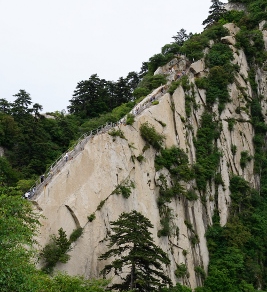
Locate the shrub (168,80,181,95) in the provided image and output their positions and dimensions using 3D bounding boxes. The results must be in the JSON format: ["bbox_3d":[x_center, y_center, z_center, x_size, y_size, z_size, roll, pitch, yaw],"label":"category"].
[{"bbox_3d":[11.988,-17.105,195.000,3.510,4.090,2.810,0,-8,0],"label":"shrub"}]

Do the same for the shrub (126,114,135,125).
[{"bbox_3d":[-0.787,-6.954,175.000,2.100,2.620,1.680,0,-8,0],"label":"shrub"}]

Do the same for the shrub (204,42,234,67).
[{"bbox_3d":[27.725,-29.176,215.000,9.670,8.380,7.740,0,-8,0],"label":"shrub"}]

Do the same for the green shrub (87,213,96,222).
[{"bbox_3d":[-8.502,14.474,135.000,2.020,2.020,1.620,0,-8,0],"label":"green shrub"}]

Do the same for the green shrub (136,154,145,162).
[{"bbox_3d":[1.700,3.036,162.000,1.940,1.940,1.550,0,-8,0],"label":"green shrub"}]

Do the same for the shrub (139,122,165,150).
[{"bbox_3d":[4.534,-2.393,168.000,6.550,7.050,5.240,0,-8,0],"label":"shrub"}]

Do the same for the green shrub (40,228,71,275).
[{"bbox_3d":[-14.386,19.458,123.000,5.530,8.480,4.430,0,-8,0],"label":"green shrub"}]

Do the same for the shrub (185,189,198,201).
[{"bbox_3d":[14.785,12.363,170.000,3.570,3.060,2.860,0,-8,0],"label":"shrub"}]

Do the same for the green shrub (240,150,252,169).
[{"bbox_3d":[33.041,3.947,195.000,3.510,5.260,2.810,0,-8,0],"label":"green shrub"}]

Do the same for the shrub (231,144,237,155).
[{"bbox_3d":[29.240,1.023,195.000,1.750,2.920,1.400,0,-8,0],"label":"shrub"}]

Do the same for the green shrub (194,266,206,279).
[{"bbox_3d":[15.572,29.401,155.000,2.790,2.790,2.230,0,-8,0],"label":"green shrub"}]

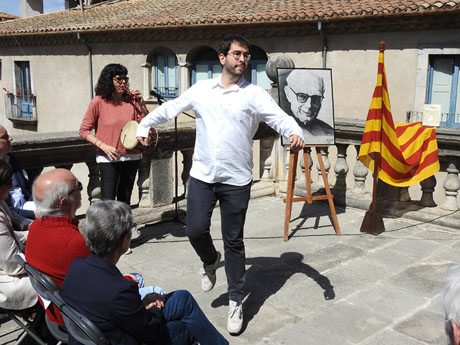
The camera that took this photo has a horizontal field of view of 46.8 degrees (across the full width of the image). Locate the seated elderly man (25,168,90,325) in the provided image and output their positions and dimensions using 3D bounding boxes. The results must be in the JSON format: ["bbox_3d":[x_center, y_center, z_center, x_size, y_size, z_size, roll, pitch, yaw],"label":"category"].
[{"bbox_3d":[-0.597,0.534,2.470,0.760,1.180,0.520,-7,12,-37],"label":"seated elderly man"}]

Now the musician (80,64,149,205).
[{"bbox_3d":[-1.036,-0.100,4.768,0.520,1.680,0.420,-7,12,-36],"label":"musician"}]

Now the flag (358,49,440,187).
[{"bbox_3d":[1.727,-0.542,5.414,0.830,1.380,0.360,-1,10,-8],"label":"flag"}]

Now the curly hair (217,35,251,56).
[{"bbox_3d":[0.024,-0.745,3.181,0.180,0.150,0.210,-5,10,-26],"label":"curly hair"}]

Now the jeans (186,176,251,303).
[{"bbox_3d":[-0.074,0.410,3.403,0.400,0.860,0.420,1,9,6],"label":"jeans"}]

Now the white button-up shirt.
[{"bbox_3d":[-0.058,-0.237,3.235,0.980,0.670,0.420,1,9,6],"label":"white button-up shirt"}]

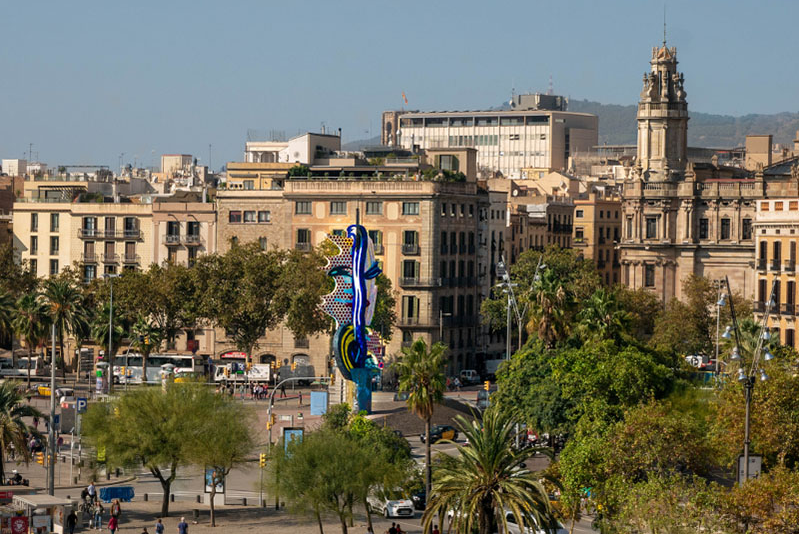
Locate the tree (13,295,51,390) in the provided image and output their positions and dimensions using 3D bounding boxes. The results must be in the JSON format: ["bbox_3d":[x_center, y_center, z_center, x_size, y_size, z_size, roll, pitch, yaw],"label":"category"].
[{"bbox_3d":[-42.682,8.705,321.973,4.200,11.000,4.200,1,0,0],"label":"tree"}]

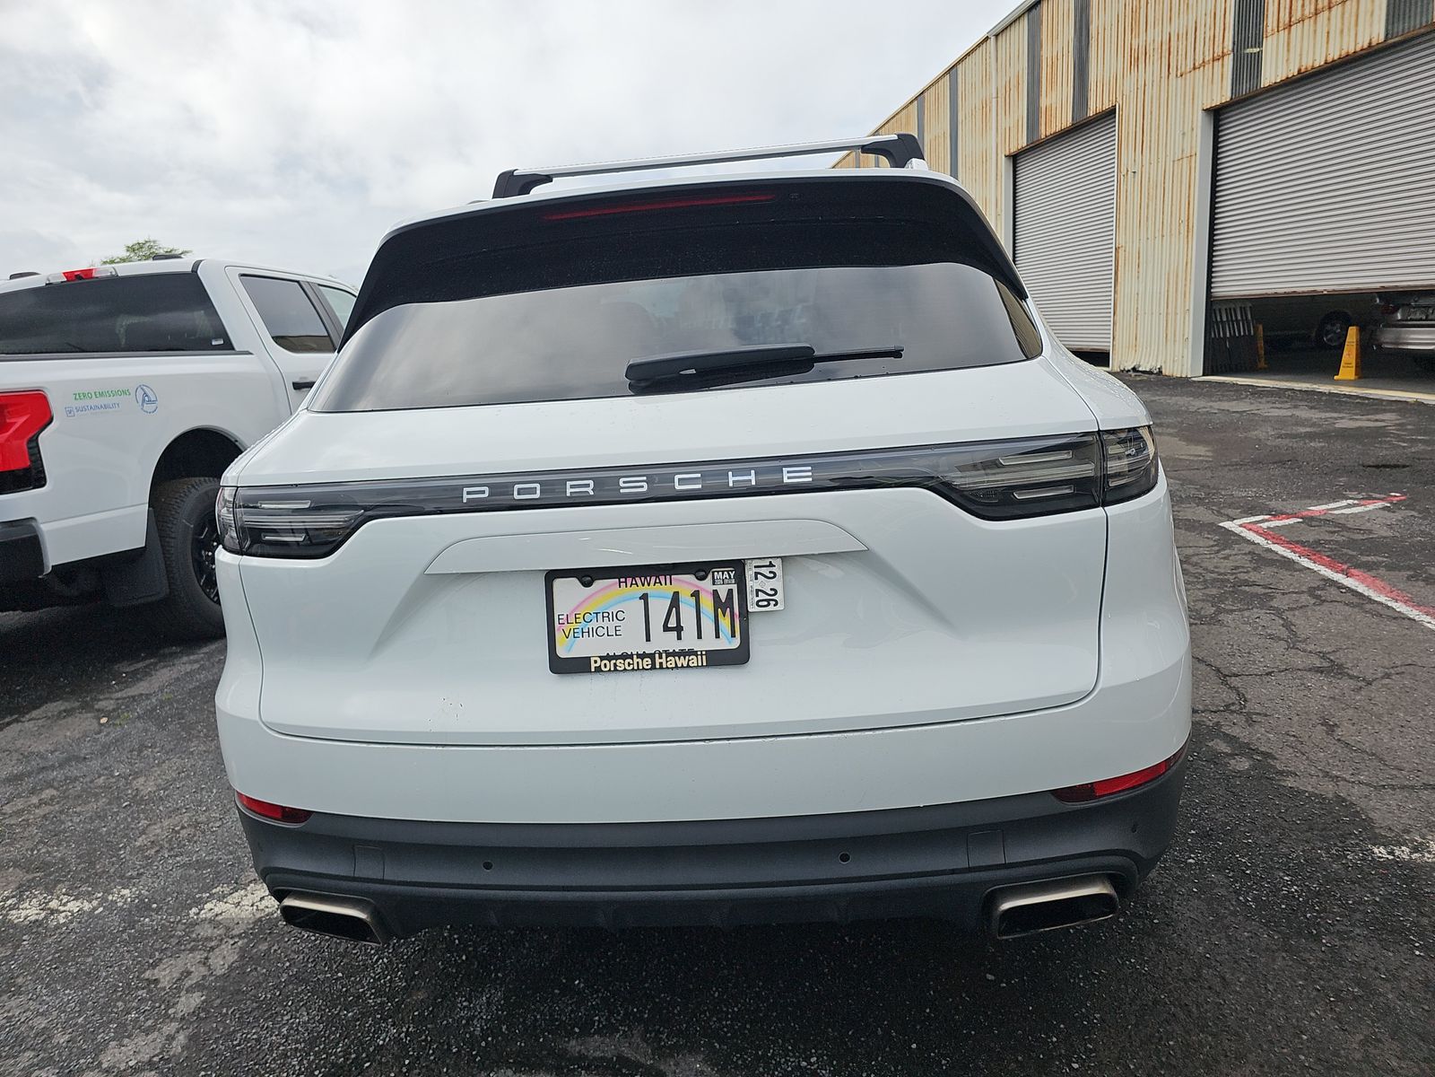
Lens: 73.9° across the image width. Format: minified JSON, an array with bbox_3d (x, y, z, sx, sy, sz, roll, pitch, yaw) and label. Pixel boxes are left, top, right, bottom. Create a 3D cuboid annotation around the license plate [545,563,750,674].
[{"bbox_3d":[-0.109,0.121,1.464,0.311,0.160,0.020,-3,1,6],"label":"license plate"}]

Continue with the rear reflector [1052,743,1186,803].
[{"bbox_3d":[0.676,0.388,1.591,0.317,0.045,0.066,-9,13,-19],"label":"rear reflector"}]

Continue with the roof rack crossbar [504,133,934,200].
[{"bbox_3d":[-0.041,-1.097,2.844,1.280,0.097,0.090,-3,13,6],"label":"roof rack crossbar"}]

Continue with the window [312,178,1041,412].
[{"bbox_3d":[-0.107,-0.411,1.780,1.340,0.497,0.171,-3,-29,6],"label":"window"}]

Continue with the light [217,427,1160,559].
[{"bbox_3d":[-0.108,-0.072,1.579,1.720,0.145,0.320,-3,13,6],"label":"light"}]

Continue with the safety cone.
[{"bbox_3d":[8.014,-2.340,12.038,0.265,0.660,0.265,-11,15,-29],"label":"safety cone"}]

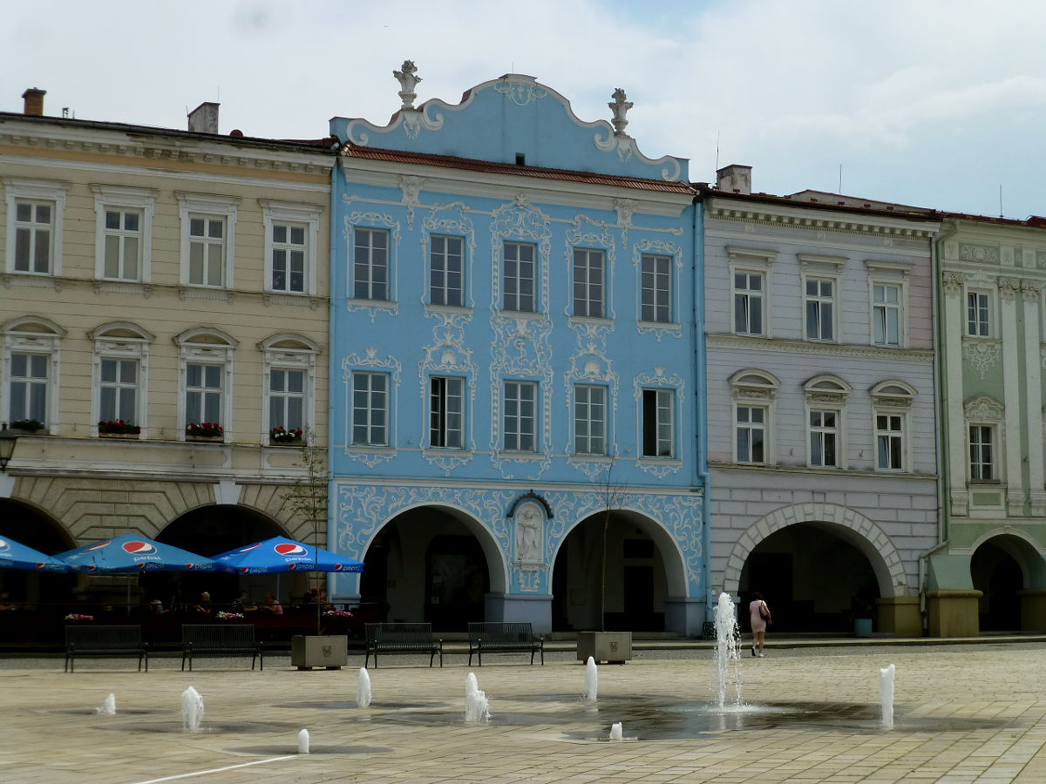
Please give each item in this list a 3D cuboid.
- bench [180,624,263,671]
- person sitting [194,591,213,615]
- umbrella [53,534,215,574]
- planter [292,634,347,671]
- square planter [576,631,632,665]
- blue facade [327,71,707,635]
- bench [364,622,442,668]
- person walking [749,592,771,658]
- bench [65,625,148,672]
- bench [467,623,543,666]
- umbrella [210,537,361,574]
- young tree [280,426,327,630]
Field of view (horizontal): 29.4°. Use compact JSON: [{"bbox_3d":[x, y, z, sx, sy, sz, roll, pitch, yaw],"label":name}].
[{"bbox_3d":[-6.124,5.212,40.624,1.580,0.930,0.620,3,-8,-25],"label":"bench"},{"bbox_3d":[-7.621,5.440,47.621,0.750,1.320,0.520,6,-9,-41],"label":"person sitting"},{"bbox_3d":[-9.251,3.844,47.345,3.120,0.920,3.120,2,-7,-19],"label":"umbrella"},{"bbox_3d":[-4.206,5.372,41.264,0.900,0.750,0.900,3,-8,-25],"label":"planter"},{"bbox_3d":[1.848,5.792,45.228,0.900,0.750,0.900,3,-8,-25],"label":"square planter"},{"bbox_3d":[-0.214,-1.173,59.246,12.080,16.596,1.500,3,-8,-25],"label":"blue facade"},{"bbox_3d":[-2.567,5.450,42.865,1.580,0.930,0.620,3,-8,-25],"label":"bench"},{"bbox_3d":[5.969,5.881,50.300,0.550,1.619,0.500,0,-7,-3],"label":"person walking"},{"bbox_3d":[-8.317,5.131,39.862,1.580,0.930,0.620,3,-8,-25],"label":"bench"},{"bbox_3d":[-0.385,5.569,43.991,1.580,0.930,0.620,3,-8,-25],"label":"bench"},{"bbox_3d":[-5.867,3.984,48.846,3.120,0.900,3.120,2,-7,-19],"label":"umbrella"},{"bbox_3d":[-4.476,2.837,41.215,0.950,4.350,0.950,0,-7,0],"label":"young tree"}]

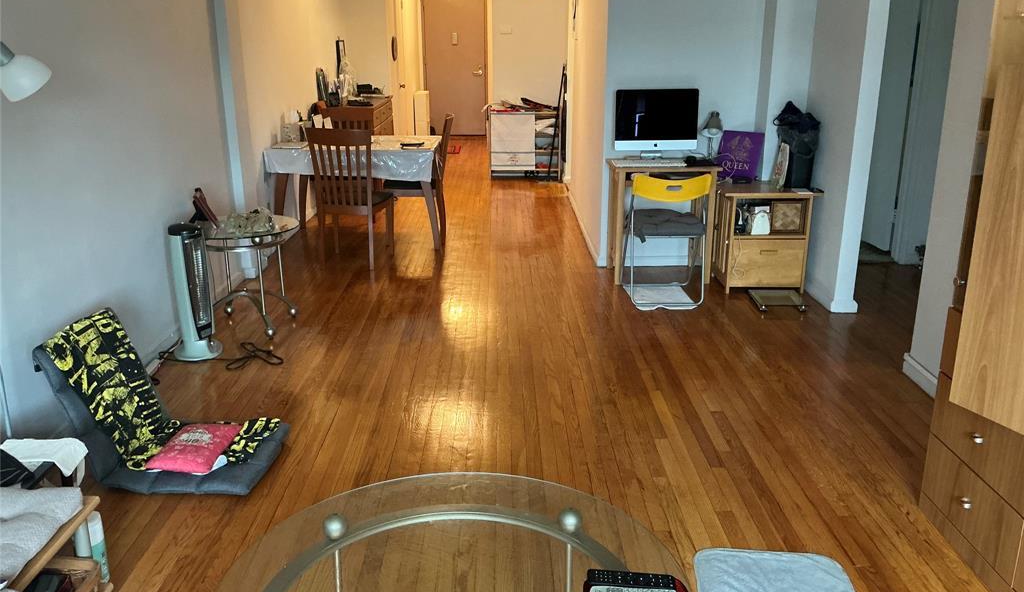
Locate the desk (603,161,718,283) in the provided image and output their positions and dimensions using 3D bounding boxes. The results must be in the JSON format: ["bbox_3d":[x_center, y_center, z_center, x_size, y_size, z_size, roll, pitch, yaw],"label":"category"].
[{"bbox_3d":[0.944,-0.477,5.235,0.640,0.710,0.490,0,17,0],"label":"desk"}]

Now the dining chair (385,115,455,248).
[{"bbox_3d":[-0.691,-0.873,6.273,0.510,0.940,0.440,0,17,-1],"label":"dining chair"}]

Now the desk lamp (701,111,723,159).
[{"bbox_3d":[1.242,-0.989,5.159,0.140,0.305,0.170,2,17,7],"label":"desk lamp"}]

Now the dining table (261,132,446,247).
[{"bbox_3d":[-1.166,-0.809,6.402,1.210,0.745,0.890,0,17,-1],"label":"dining table"}]

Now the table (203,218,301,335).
[{"bbox_3d":[-1.394,-0.098,4.319,0.600,0.540,0.600,0,17,0],"label":"table"}]

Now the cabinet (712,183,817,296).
[{"bbox_3d":[1.508,-0.365,5.061,0.520,0.595,0.440,0,17,0],"label":"cabinet"}]

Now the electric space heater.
[{"bbox_3d":[-1.562,-0.025,4.039,0.240,0.630,0.240,12,21,34],"label":"electric space heater"}]

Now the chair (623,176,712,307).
[{"bbox_3d":[0.909,-0.377,4.946,0.450,0.760,0.470,0,17,-1],"label":"chair"}]

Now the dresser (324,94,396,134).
[{"bbox_3d":[-1.539,-1.524,8.491,0.490,0.890,1.400,0,17,-1],"label":"dresser"}]

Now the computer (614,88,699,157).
[{"bbox_3d":[0.912,-1.089,5.272,0.530,0.450,0.180,-1,17,-3],"label":"computer"}]

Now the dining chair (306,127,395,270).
[{"bbox_3d":[-1.070,-0.674,5.547,0.440,0.915,0.480,4,17,12],"label":"dining chair"}]

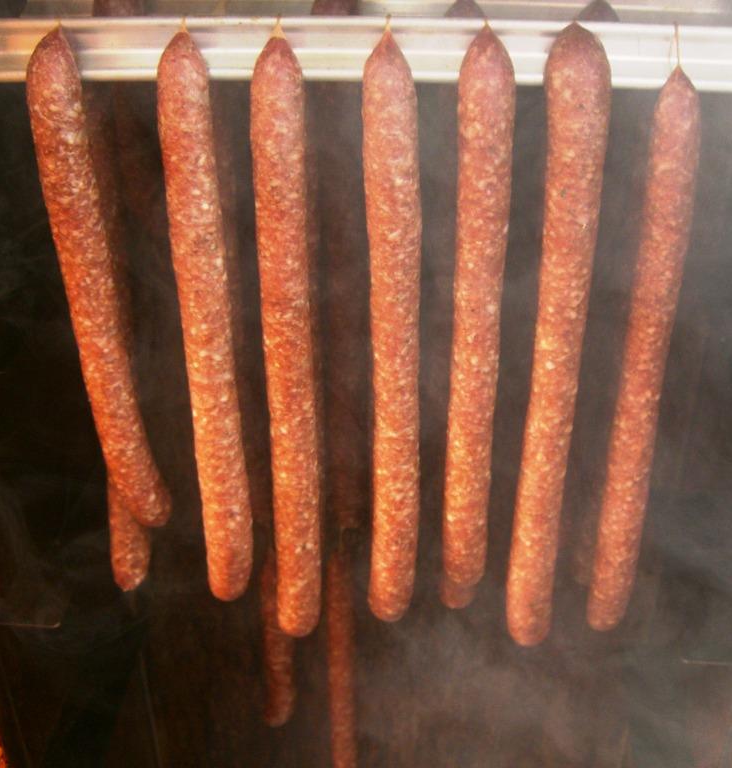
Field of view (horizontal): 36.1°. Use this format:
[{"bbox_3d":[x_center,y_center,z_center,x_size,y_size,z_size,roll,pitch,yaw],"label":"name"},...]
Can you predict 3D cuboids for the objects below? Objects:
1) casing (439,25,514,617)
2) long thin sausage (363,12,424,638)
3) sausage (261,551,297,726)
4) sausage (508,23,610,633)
[{"bbox_3d":[0.073,-0.025,0.757,0.037,0.421,0.036,-1,31,0],"label":"casing"},{"bbox_3d":[0.018,-0.013,0.763,0.037,0.444,0.036,-1,31,1],"label":"long thin sausage"},{"bbox_3d":[-0.091,0.264,1.158,0.032,0.227,0.031,1,31,0],"label":"sausage"},{"bbox_3d":[0.126,-0.005,0.771,0.040,0.473,0.038,-1,31,1],"label":"sausage"}]

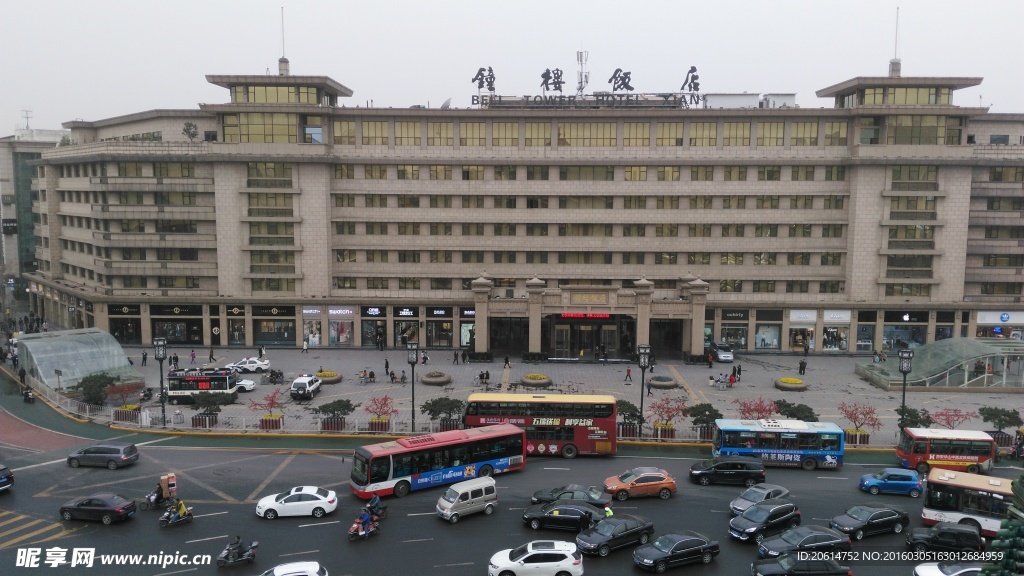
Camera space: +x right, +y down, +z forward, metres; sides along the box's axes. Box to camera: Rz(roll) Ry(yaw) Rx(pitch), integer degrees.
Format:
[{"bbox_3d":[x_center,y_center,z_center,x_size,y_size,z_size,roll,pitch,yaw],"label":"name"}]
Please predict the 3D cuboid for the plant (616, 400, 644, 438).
[{"bbox_3d":[8.911,10.320,57.981,3.092,2.666,2.600,1,6,1],"label":"plant"}]

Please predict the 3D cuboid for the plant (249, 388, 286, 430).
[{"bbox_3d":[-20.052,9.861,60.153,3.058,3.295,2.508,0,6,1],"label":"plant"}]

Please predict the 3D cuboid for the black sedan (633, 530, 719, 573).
[{"bbox_3d":[8.472,13.426,37.858,4.750,1.470,1.760,-2,6,-22],"label":"black sedan"}]

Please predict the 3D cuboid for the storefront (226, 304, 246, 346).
[{"bbox_3d":[-33.651,4.540,89.249,2.400,5.000,1.200,0,8,1],"label":"storefront"}]

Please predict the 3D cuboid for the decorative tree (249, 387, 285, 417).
[{"bbox_3d":[-19.984,9.258,59.652,2.650,2.300,2.200,0,8,1],"label":"decorative tree"}]

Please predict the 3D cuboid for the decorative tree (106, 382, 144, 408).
[{"bbox_3d":[-32.648,9.108,61.586,2.900,1.950,2.300,0,8,1],"label":"decorative tree"}]

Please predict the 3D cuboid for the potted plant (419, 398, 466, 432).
[{"bbox_3d":[-5.568,10.271,60.089,3.655,2.650,3.207,0,6,0],"label":"potted plant"}]

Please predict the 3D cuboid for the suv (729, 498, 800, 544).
[{"bbox_3d":[14.000,12.828,40.674,4.520,1.690,1.840,-4,7,-33],"label":"suv"}]

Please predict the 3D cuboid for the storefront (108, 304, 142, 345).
[{"bbox_3d":[-49.662,4.656,94.613,4.431,5.200,1.000,1,6,1],"label":"storefront"}]

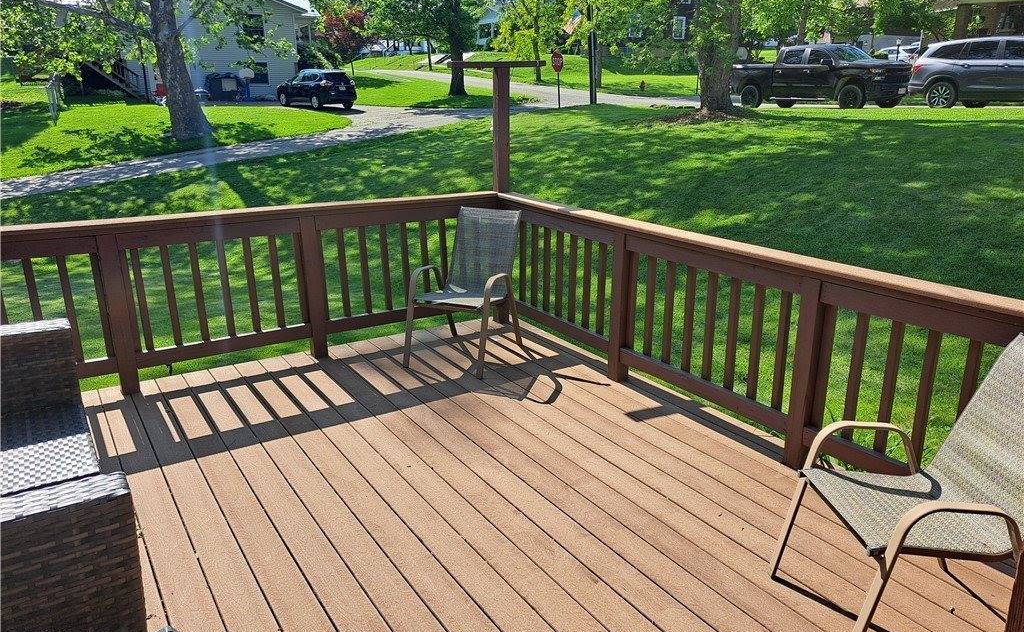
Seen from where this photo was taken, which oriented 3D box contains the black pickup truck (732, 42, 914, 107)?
[{"bbox_3d":[9.830,-7.615,22.919,2.060,1.970,5.900,-11,21,-30],"label":"black pickup truck"}]

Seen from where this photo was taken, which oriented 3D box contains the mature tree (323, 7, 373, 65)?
[{"bbox_3d":[-10.000,-16.450,43.022,3.200,3.900,3.200,0,18,0],"label":"mature tree"}]

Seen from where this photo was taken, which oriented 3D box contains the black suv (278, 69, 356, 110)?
[{"bbox_3d":[-8.910,-10.280,32.252,4.650,1.700,1.840,16,24,40],"label":"black suv"}]

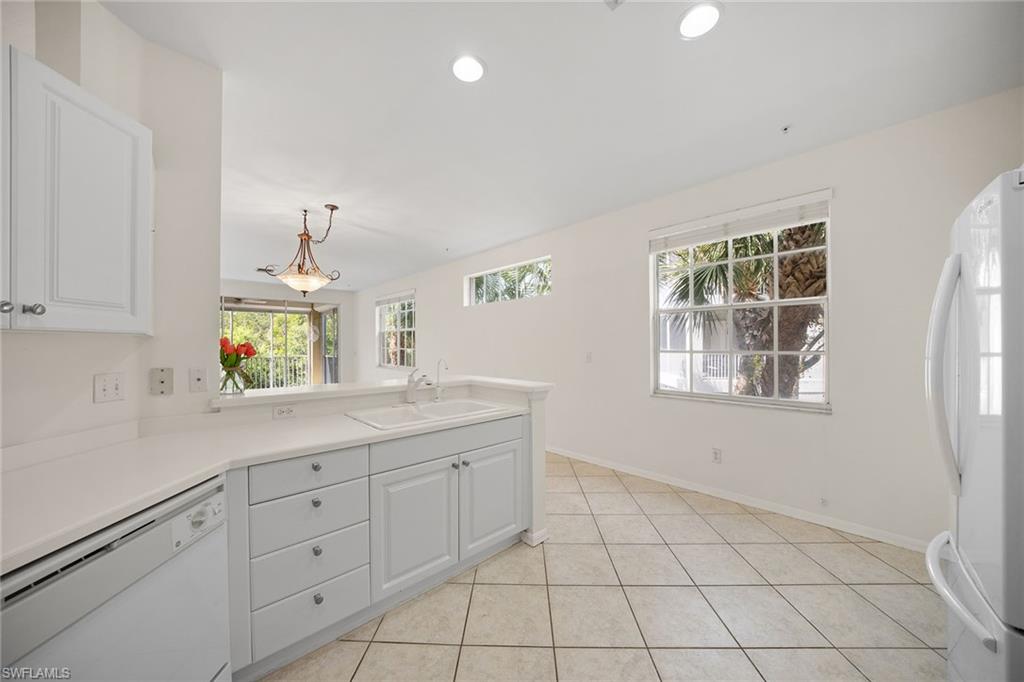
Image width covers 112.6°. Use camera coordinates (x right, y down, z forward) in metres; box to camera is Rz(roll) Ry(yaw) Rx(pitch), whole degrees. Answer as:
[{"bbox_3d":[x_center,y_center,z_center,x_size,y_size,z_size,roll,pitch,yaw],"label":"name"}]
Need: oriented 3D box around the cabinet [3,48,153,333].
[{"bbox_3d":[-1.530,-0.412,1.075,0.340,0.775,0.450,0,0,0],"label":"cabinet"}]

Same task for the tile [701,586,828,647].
[{"bbox_3d":[1.209,1.341,1.672,0.405,0.012,0.385,0,0,-1],"label":"tile"}]

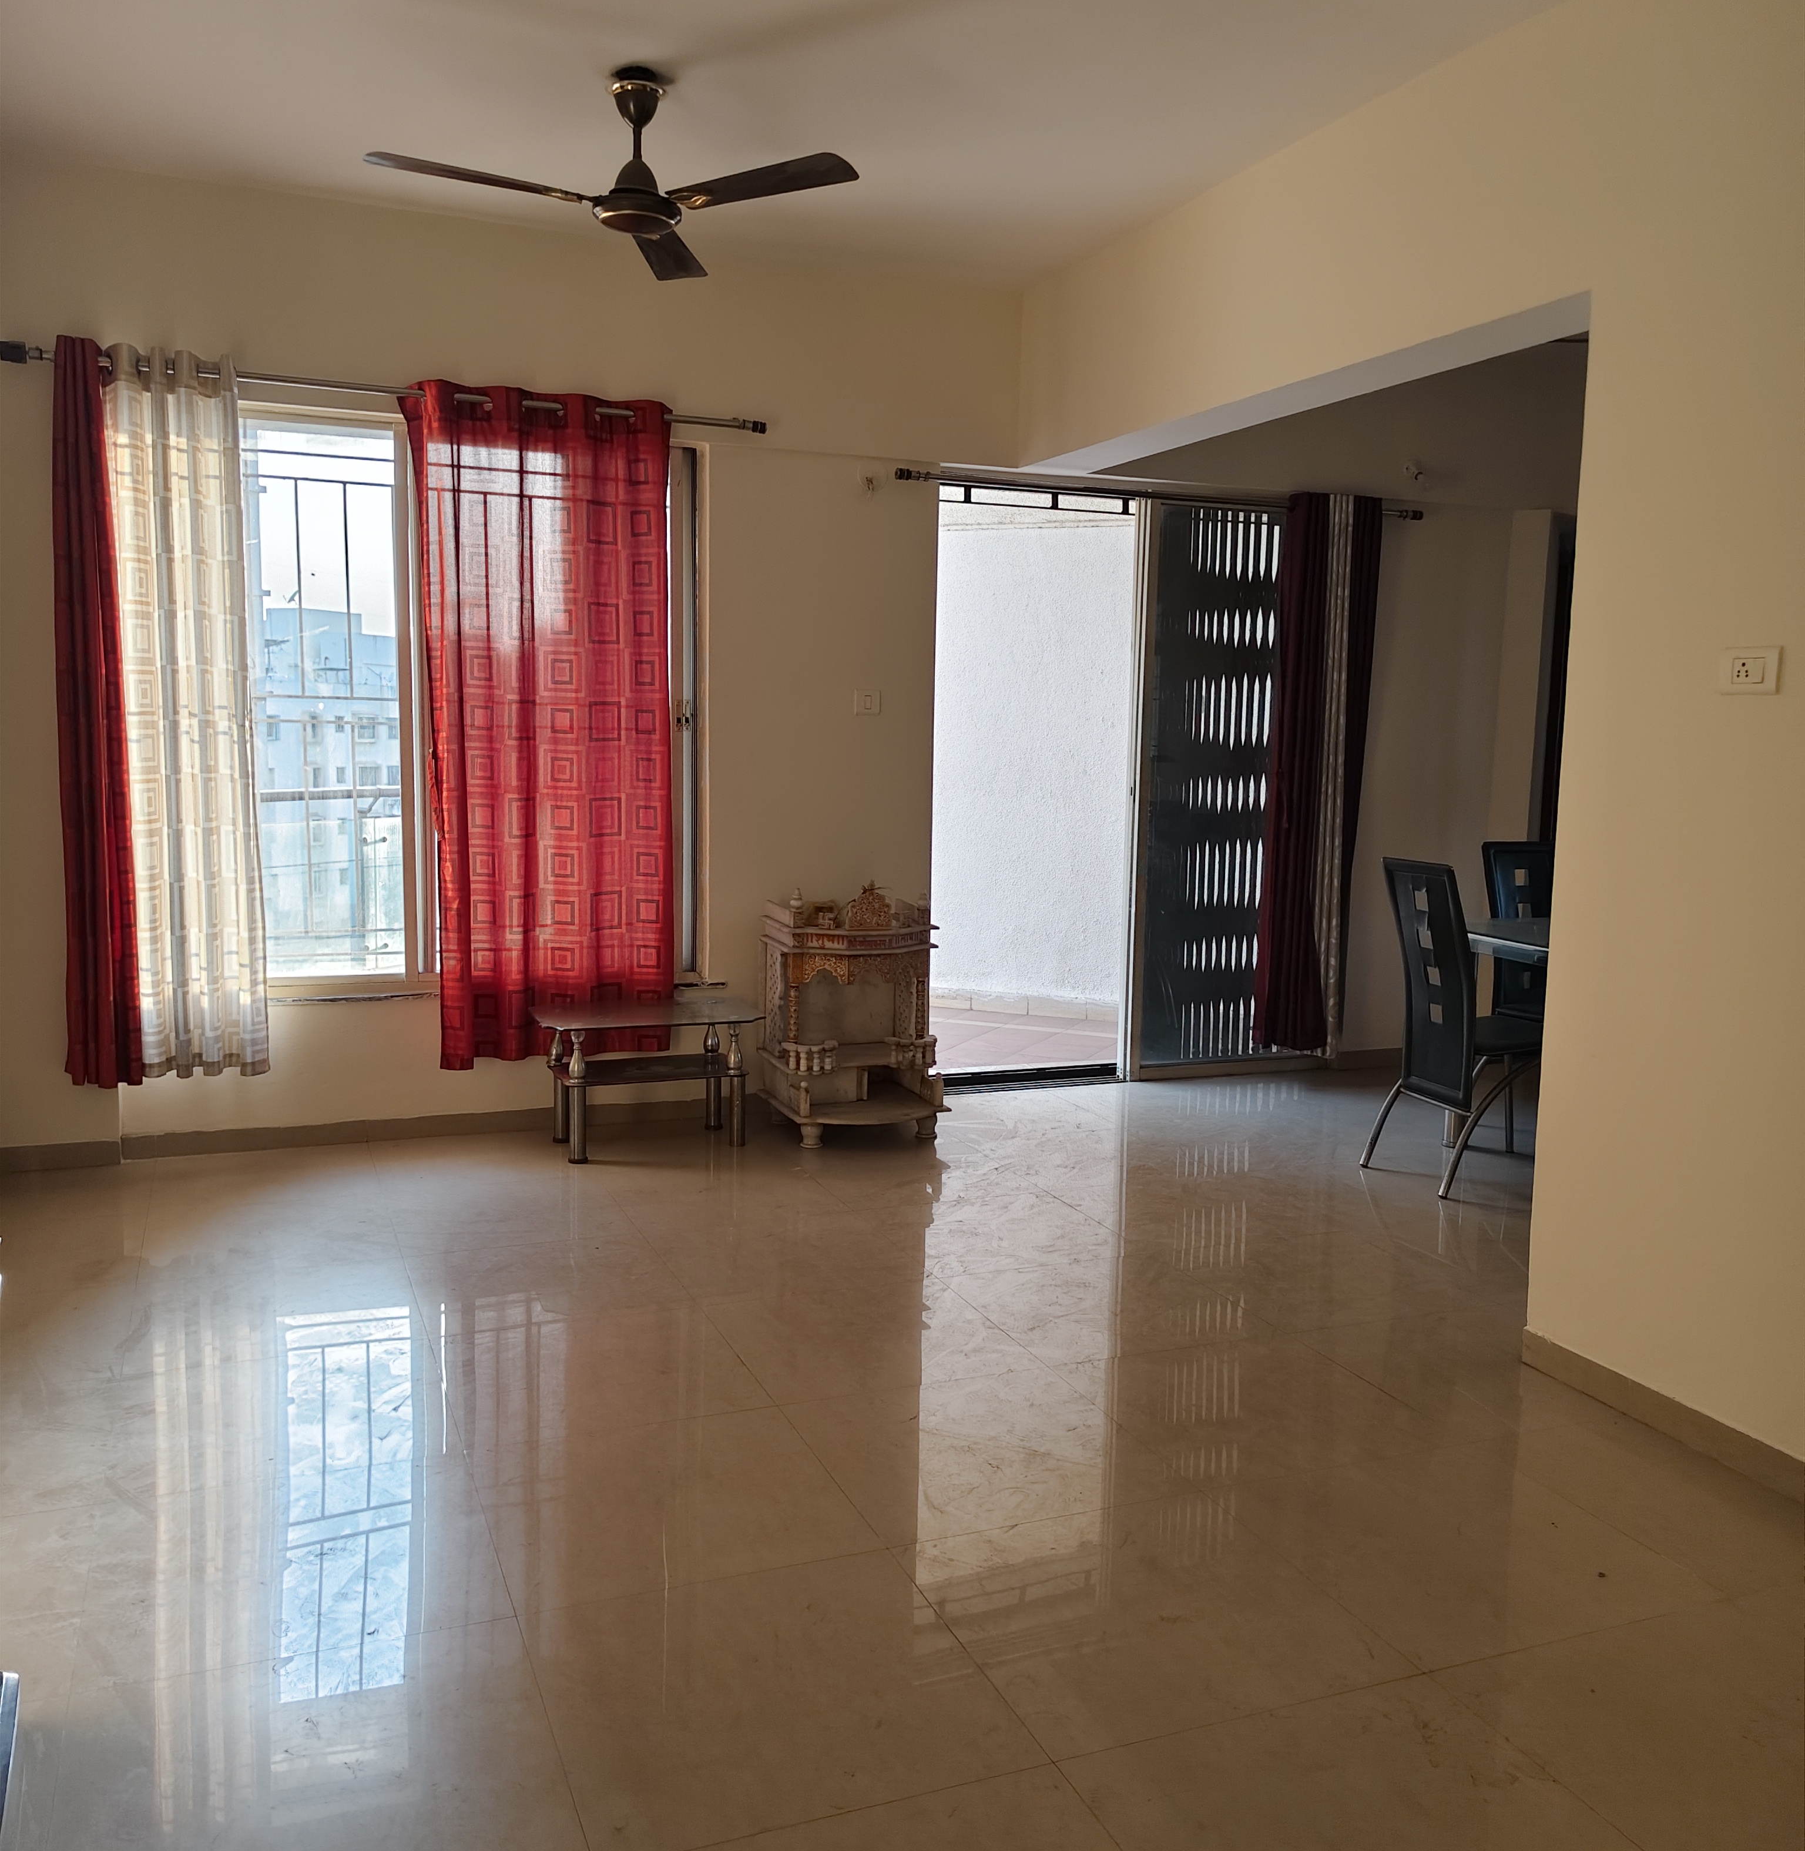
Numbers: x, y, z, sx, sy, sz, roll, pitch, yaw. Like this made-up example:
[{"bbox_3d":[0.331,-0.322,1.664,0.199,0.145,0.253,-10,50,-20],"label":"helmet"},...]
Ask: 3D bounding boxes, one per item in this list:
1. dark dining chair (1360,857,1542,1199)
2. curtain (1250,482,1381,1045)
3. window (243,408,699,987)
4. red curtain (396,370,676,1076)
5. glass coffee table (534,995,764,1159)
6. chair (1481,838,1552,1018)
[{"bbox_3d":[1.777,0.289,4.919,0.570,0.975,0.380,-2,8,-22],"label":"dark dining chair"},{"bbox_3d":[1.623,-0.571,6.272,0.480,2.170,0.140,-2,8,-22],"label":"curtain"},{"bbox_3d":[-1.430,-0.685,5.124,1.650,1.770,0.110,-2,8,-22],"label":"window"},{"bbox_3d":[-1.134,-0.604,5.122,0.820,2.120,0.110,-2,8,-22],"label":"red curtain"},{"bbox_3d":[-0.812,0.495,5.165,0.695,0.420,0.380,-2,8,-22],"label":"glass coffee table"},{"bbox_3d":[2.272,0.224,5.487,0.380,0.975,0.550,-2,8,-22],"label":"chair"}]

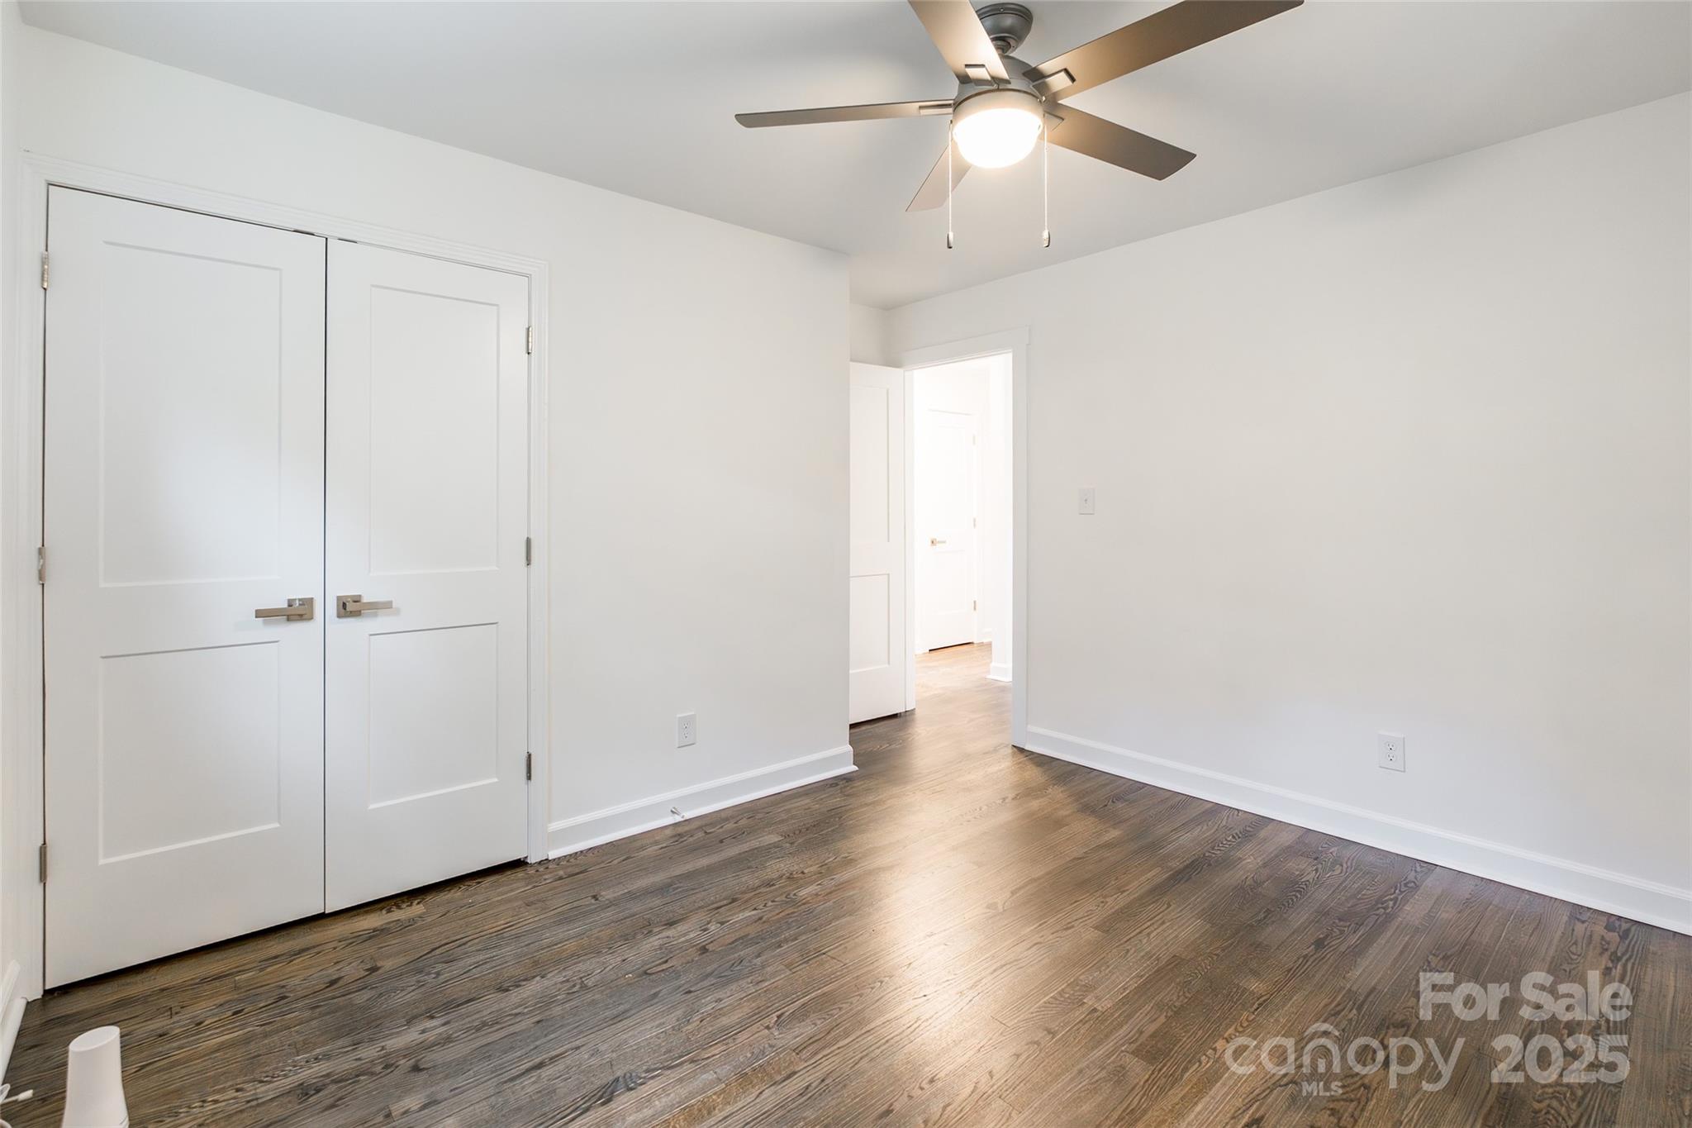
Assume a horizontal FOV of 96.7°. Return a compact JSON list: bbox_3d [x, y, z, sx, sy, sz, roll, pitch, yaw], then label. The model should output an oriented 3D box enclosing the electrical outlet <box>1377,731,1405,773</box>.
[{"bbox_3d":[2.007,0.695,2.765,0.012,0.126,0.083,-2,3,-42],"label":"electrical outlet"}]

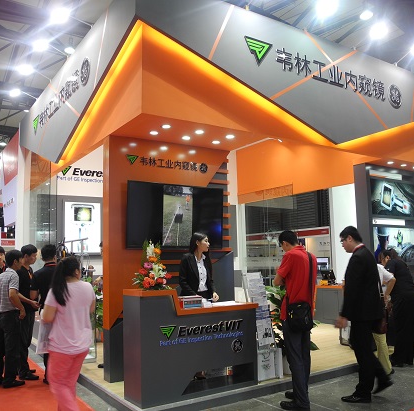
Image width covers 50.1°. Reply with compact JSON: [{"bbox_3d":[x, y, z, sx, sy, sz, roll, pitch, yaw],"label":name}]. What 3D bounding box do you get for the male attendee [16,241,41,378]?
[{"bbox_3d":[-2.395,1.406,5.969,0.360,1.735,0.500,1,-8,-18],"label":"male attendee"}]

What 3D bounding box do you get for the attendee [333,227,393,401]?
[{"bbox_3d":[1.630,1.121,4.738,0.550,1.768,0.500,-2,-7,4],"label":"attendee"}]

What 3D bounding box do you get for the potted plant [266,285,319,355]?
[{"bbox_3d":[1.002,1.487,5.394,0.640,1.025,0.600,-3,-8,11],"label":"potted plant"}]

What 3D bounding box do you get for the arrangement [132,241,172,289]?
[{"bbox_3d":[-0.577,0.614,4.609,0.400,0.500,0.340,3,-8,-34],"label":"arrangement"}]

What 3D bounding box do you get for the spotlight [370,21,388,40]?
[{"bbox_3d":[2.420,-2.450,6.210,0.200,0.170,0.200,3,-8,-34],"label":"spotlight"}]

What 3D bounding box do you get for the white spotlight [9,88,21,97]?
[{"bbox_3d":[-3.361,-1.976,7.786,0.170,0.150,0.200,3,-9,-33],"label":"white spotlight"}]

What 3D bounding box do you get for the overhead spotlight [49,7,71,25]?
[{"bbox_3d":[-1.810,-2.345,5.470,0.200,0.160,0.200,-1,-7,0],"label":"overhead spotlight"}]

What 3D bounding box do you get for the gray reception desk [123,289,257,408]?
[{"bbox_3d":[-0.154,1.427,4.790,1.390,1.110,0.430,3,-8,-34],"label":"gray reception desk"}]

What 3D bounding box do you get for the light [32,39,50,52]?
[{"bbox_3d":[-2.397,-2.300,6.400,0.200,0.160,0.200,3,-8,-34],"label":"light"}]

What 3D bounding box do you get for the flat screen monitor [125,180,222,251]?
[{"bbox_3d":[-0.387,0.150,5.713,1.402,0.818,0.090,3,-6,-33],"label":"flat screen monitor"}]

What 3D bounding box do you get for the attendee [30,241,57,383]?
[{"bbox_3d":[-2.027,1.380,5.745,0.500,1.730,0.360,-4,-7,22],"label":"attendee"}]

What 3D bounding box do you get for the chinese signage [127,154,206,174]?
[{"bbox_3d":[-0.486,-0.550,5.775,1.205,0.171,0.050,3,-9,-33],"label":"chinese signage"}]

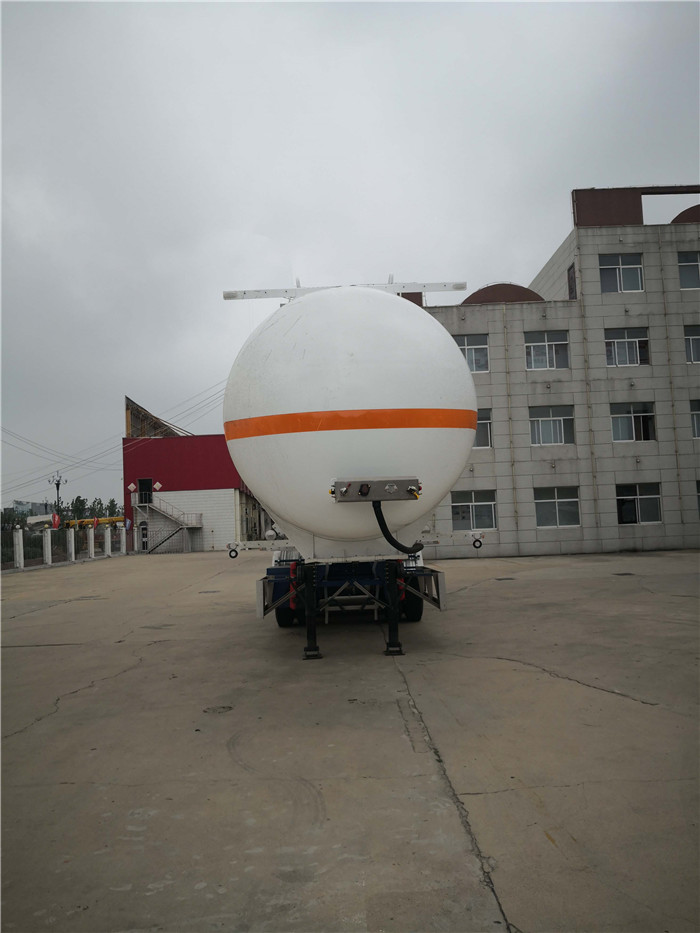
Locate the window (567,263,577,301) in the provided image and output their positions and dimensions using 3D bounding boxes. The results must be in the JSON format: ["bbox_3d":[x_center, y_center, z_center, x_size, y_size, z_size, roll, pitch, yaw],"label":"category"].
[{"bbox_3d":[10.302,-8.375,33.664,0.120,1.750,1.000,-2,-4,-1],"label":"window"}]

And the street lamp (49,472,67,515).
[{"bbox_3d":[-33.903,5.159,84.475,2.200,9.070,2.200,-2,-4,-1],"label":"street lamp"}]

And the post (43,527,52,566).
[{"bbox_3d":[-15.750,4.176,37.861,0.310,1.900,0.310,-2,-4,-1],"label":"post"}]

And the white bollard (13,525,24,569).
[{"bbox_3d":[-15.712,3.914,34.542,0.310,1.900,0.310,-2,-4,-1],"label":"white bollard"}]

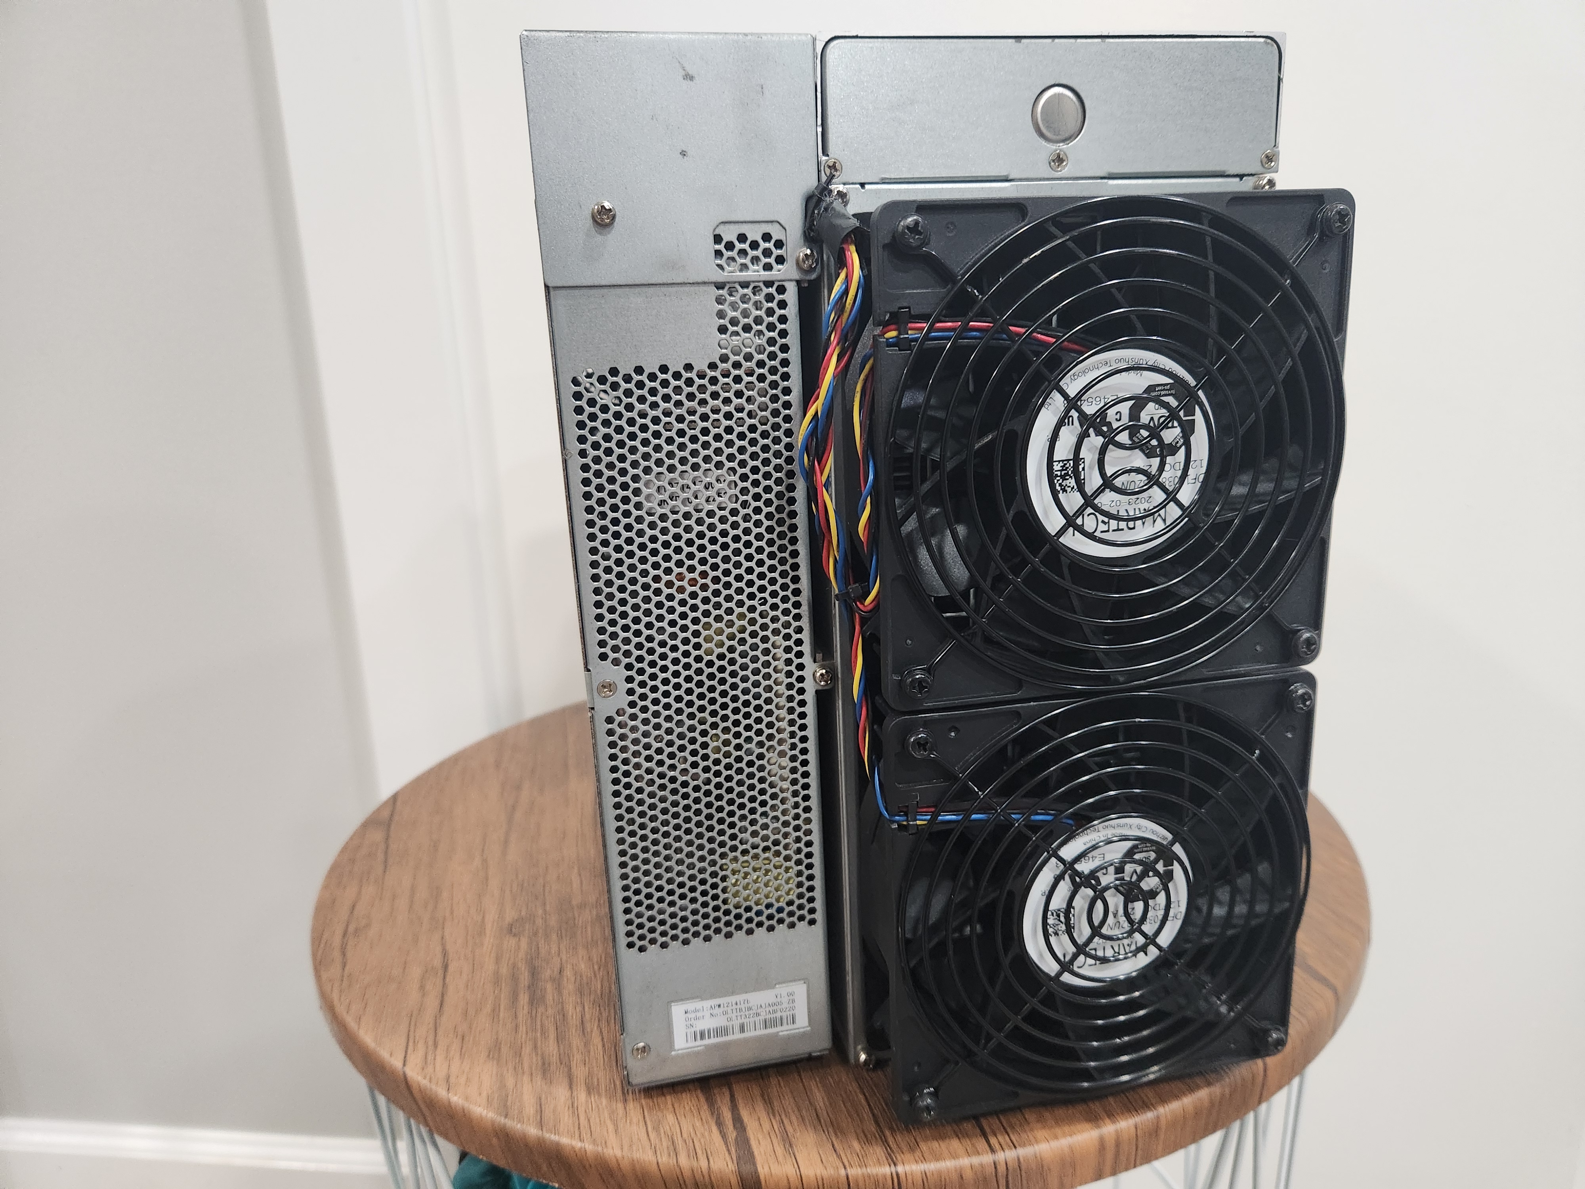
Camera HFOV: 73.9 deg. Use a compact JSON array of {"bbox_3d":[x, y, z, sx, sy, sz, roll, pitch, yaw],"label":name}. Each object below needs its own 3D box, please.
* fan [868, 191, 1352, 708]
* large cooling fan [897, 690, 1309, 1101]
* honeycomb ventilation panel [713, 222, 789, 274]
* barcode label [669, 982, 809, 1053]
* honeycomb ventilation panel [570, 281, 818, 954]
[{"bbox_3d":[0.076,-0.038,0.271,0.120,0.120,0.043,-5,15,-10],"label":"fan"},{"bbox_3d":[0.082,0.079,0.301,0.120,0.120,0.043,-5,15,-10],"label":"large cooling fan"},{"bbox_3d":[-0.010,-0.088,0.268,0.019,0.013,0.002,-5,15,-10],"label":"honeycomb ventilation panel"},{"bbox_3d":[-0.016,0.128,0.320,0.041,0.016,0.001,-5,15,-10],"label":"barcode label"},{"bbox_3d":[-0.025,0.012,0.289,0.059,0.186,0.002,-5,15,-10],"label":"honeycomb ventilation panel"}]

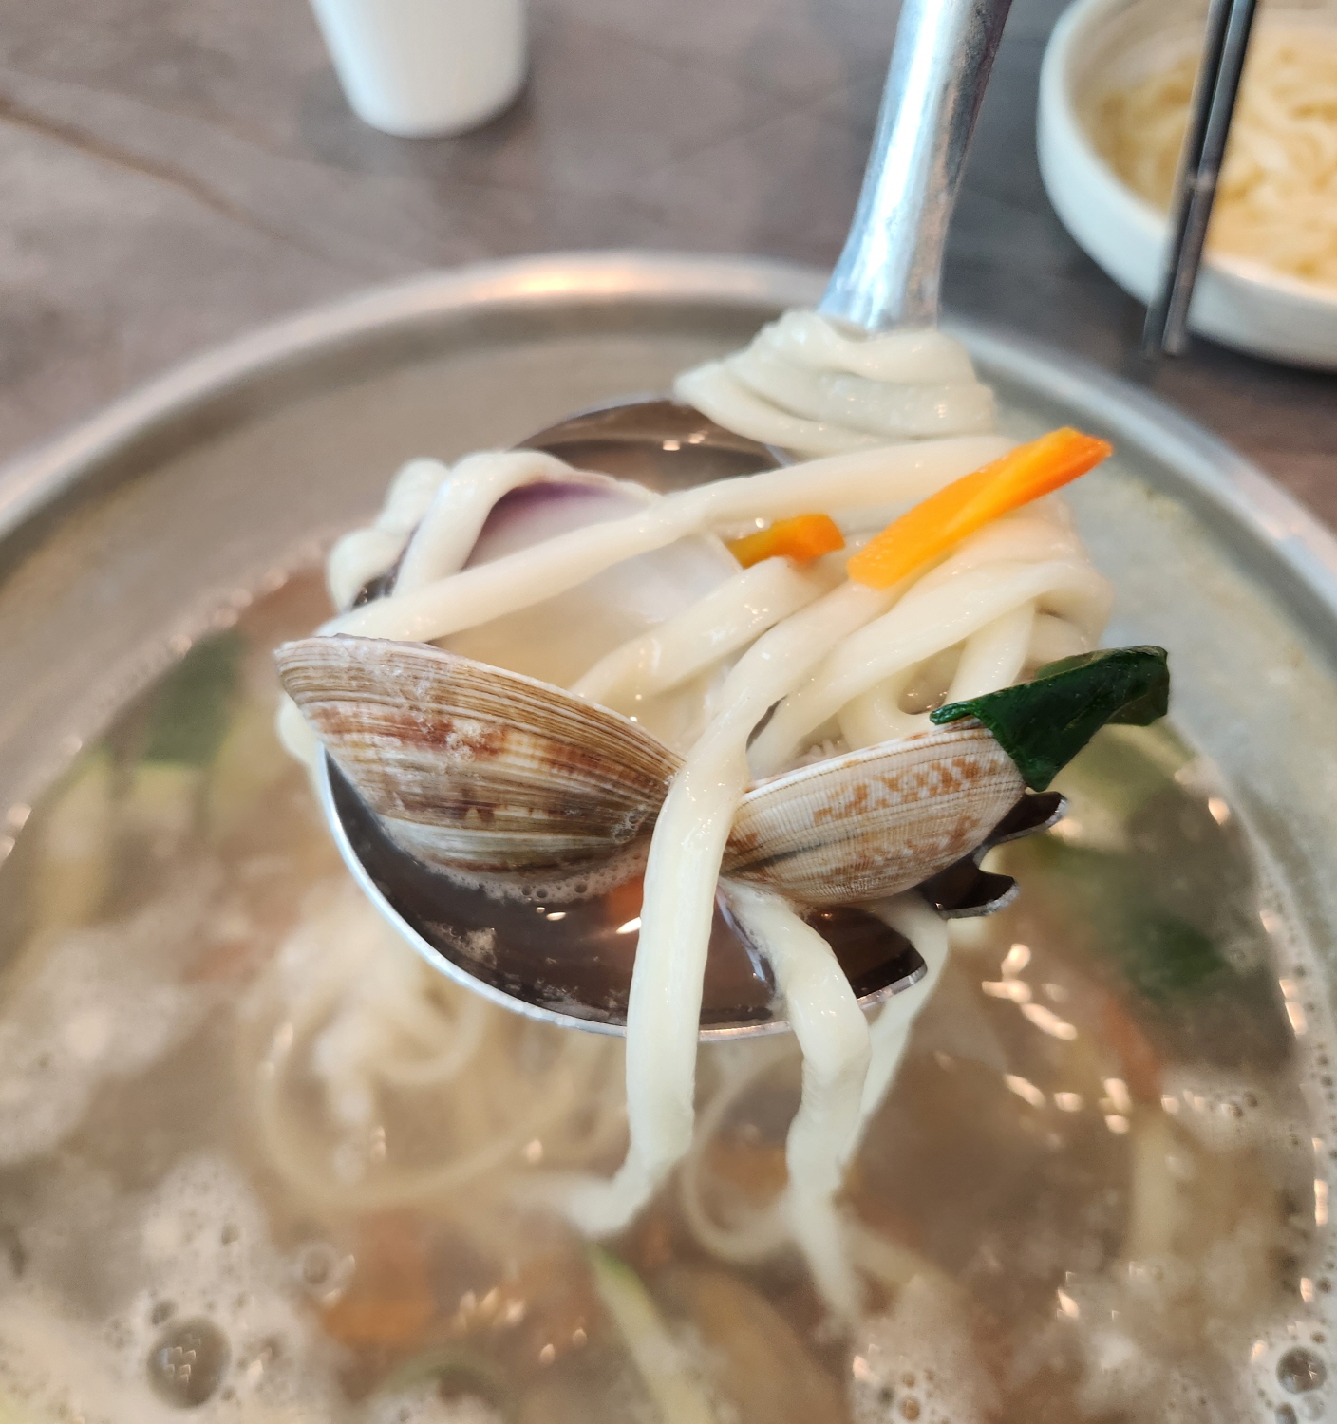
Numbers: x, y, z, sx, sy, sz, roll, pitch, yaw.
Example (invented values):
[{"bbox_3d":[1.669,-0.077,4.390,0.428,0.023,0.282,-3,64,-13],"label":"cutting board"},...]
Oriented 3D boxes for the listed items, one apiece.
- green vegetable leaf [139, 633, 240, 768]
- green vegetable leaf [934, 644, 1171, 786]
[{"bbox_3d":[-0.090,-0.002,0.237,0.015,0.006,0.025,18,69,8],"label":"green vegetable leaf"},{"bbox_3d":[0.045,0.001,0.148,0.026,0.012,0.013,-12,68,-4],"label":"green vegetable leaf"}]

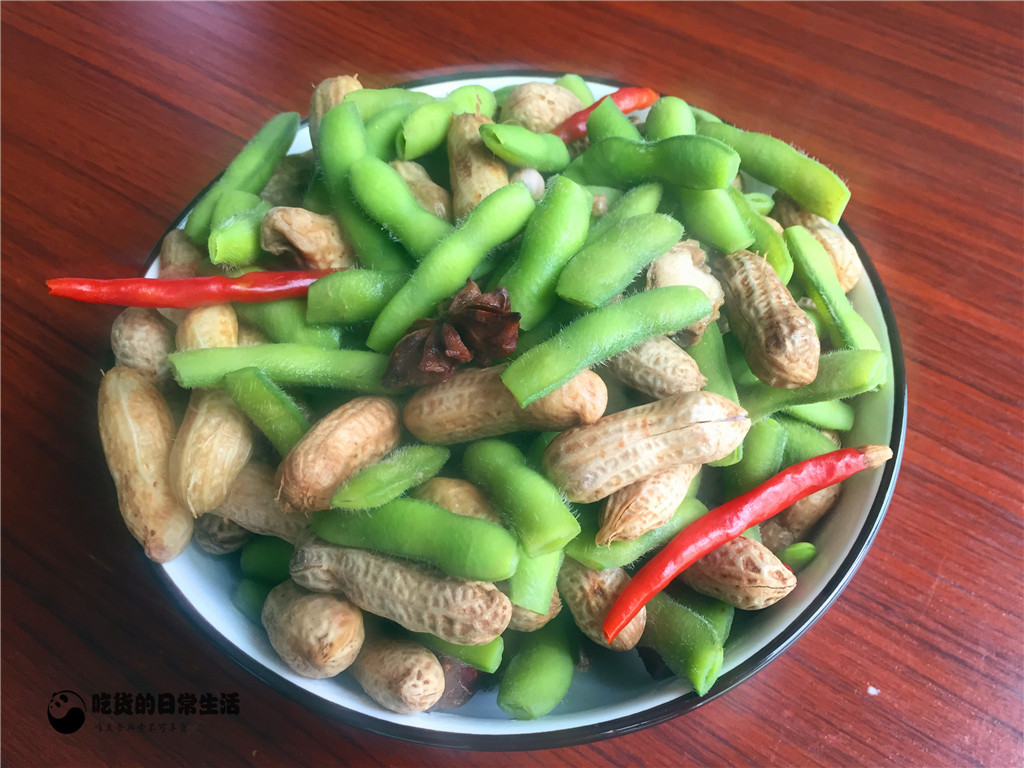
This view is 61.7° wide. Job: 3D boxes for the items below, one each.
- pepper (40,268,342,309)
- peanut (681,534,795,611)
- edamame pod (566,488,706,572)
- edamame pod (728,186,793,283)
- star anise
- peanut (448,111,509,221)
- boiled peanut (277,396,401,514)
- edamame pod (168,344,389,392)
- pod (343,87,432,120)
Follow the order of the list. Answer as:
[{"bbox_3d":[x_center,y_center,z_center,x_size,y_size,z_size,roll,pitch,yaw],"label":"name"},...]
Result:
[{"bbox_3d":[-0.072,-0.022,0.194,0.070,0.009,0.009,0,58,8],"label":"pepper"},{"bbox_3d":[0.047,0.039,0.183,0.028,0.015,0.015,15,61,8],"label":"peanut"},{"bbox_3d":[0.026,0.030,0.176,0.030,0.010,0.013,-16,60,-8],"label":"edamame pod"},{"bbox_3d":[0.058,-0.037,0.206,0.013,0.010,0.030,-11,57,-6],"label":"edamame pod"},{"bbox_3d":[-0.013,-0.010,0.177,0.030,0.014,0.027,-8,67,-2],"label":"star anise"},{"bbox_3d":[-0.009,-0.055,0.218,0.014,0.015,0.035,-5,62,-3],"label":"peanut"},{"bbox_3d":[-0.037,0.015,0.183,0.032,0.015,0.015,-42,65,-9],"label":"boiled peanut"},{"bbox_3d":[-0.047,-0.003,0.176,0.047,0.010,0.011,1,58,5],"label":"edamame pod"},{"bbox_3d":[-0.031,-0.077,0.240,0.031,0.009,0.011,4,57,-2],"label":"pod"}]

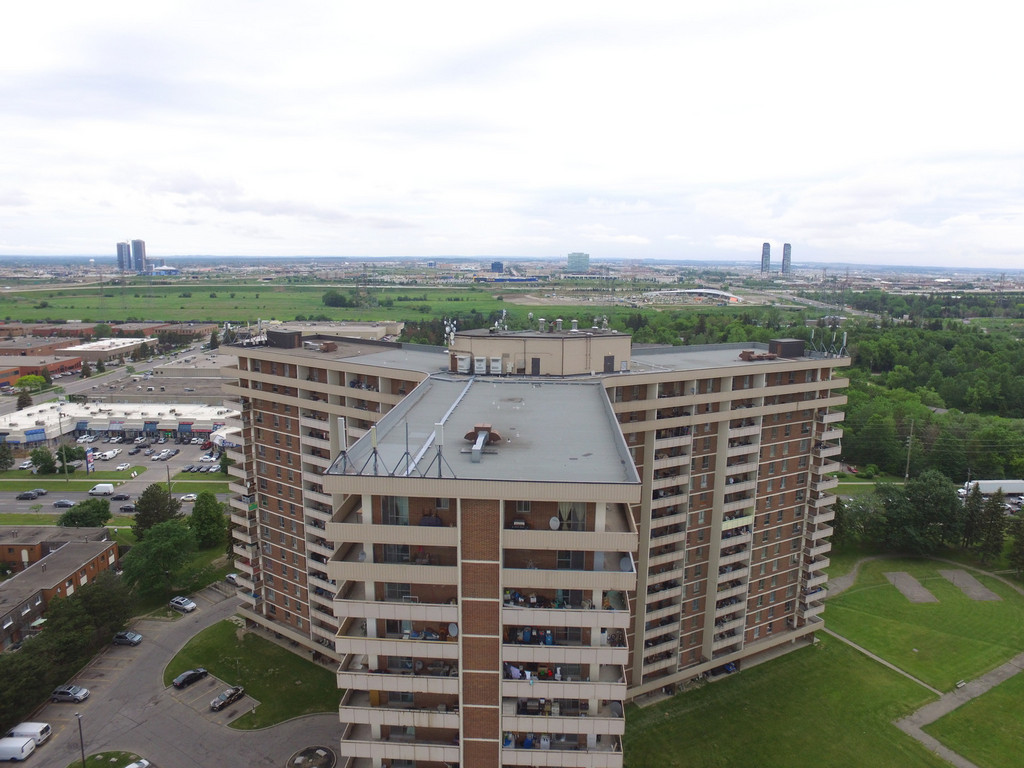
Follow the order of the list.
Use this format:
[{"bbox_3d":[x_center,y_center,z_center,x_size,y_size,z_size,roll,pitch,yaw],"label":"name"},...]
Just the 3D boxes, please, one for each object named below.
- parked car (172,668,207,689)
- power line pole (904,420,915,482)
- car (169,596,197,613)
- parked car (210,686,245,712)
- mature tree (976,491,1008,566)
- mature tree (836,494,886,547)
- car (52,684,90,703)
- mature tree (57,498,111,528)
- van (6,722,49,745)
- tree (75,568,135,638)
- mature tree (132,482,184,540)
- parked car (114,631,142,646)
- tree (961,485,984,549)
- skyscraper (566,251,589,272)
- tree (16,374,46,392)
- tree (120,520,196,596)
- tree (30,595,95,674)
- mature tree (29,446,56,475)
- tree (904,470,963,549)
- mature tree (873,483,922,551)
[{"bbox_3d":[-47.243,43.072,86.753,1.800,1.440,4.450,9,14,36],"label":"parked car"},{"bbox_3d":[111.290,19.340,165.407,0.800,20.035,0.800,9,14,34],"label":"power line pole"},{"bbox_3d":[-58.441,39.062,104.928,4.650,1.680,1.850,6,13,25],"label":"car"},{"bbox_3d":[-41.783,46.128,86.955,1.830,1.470,4.750,9,14,34],"label":"parked car"},{"bbox_3d":[100.006,29.623,123.412,5.000,16.580,5.000,11,15,40],"label":"mature tree"},{"bbox_3d":[76.885,30.115,130.281,9.000,12.275,9.000,8,14,32],"label":"mature tree"},{"bbox_3d":[-62.029,43.478,83.173,4.600,1.730,1.850,1,12,1],"label":"car"},{"bbox_3d":[-101.002,30.887,139.642,10.800,8.460,10.800,1,12,0],"label":"mature tree"},{"bbox_3d":[-65.191,46.996,79.664,5.300,2.050,1.980,1,12,2],"label":"van"},{"bbox_3d":[-69.000,37.411,100.530,9.200,12.310,9.200,1,12,0],"label":"tree"},{"bbox_3d":[-79.150,29.276,132.609,9.500,14.990,9.500,1,12,0],"label":"mature tree"},{"bbox_3d":[-64.695,43.066,99.872,4.400,1.580,1.800,1,12,3],"label":"parked car"},{"bbox_3d":[101.673,29.016,130.420,4.300,14.980,4.300,10,15,39],"label":"tree"},{"bbox_3d":[252.518,-458.092,2239.729,77.000,70.000,46.000,1,12,-1],"label":"skyscraper"},{"bbox_3d":[-220.823,-0.448,271.138,11.500,7.955,11.500,-9,15,-39],"label":"tree"},{"bbox_3d":[-68.492,33.262,115.634,13.000,14.330,13.000,1,12,0],"label":"tree"},{"bbox_3d":[-66.817,36.815,88.157,7.600,12.650,7.600,-9,15,-39],"label":"tree"},{"bbox_3d":[-140.290,22.724,176.737,7.000,8.460,7.000,1,12,0],"label":"mature tree"},{"bbox_3d":[92.277,27.516,129.401,10.500,18.100,10.500,9,15,36],"label":"tree"},{"bbox_3d":[87.016,30.295,133.825,10.000,16.480,10.000,1,12,0],"label":"mature tree"}]

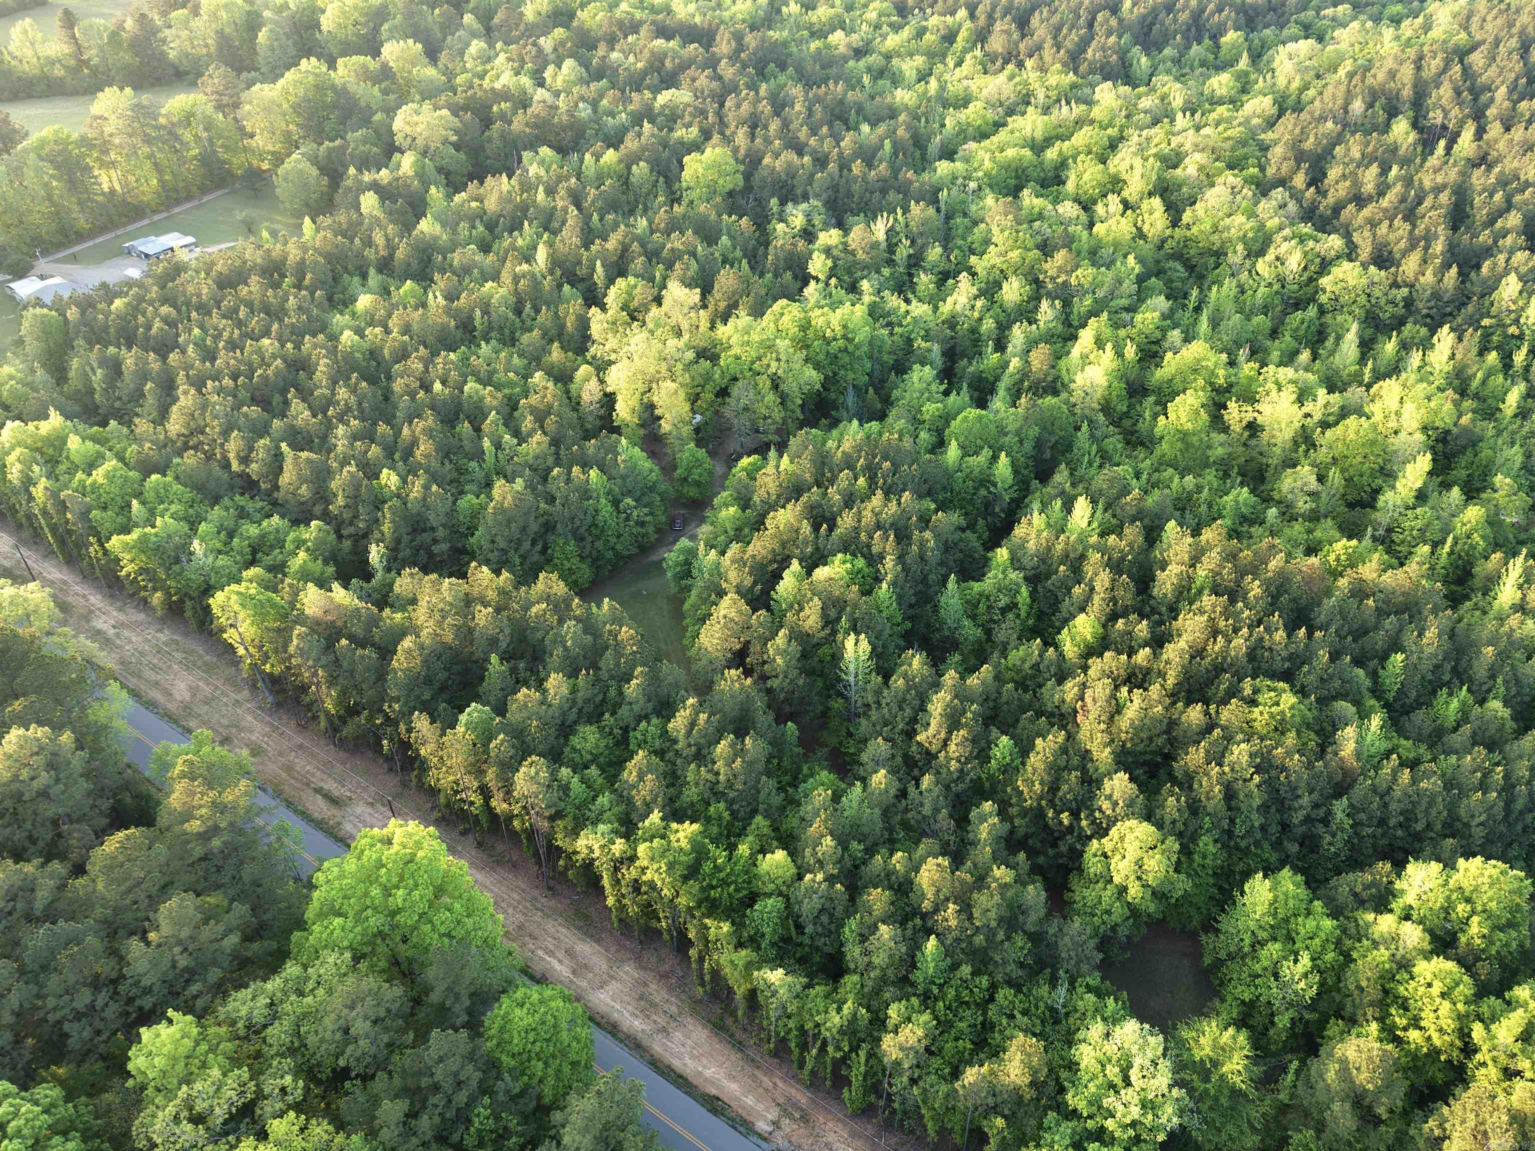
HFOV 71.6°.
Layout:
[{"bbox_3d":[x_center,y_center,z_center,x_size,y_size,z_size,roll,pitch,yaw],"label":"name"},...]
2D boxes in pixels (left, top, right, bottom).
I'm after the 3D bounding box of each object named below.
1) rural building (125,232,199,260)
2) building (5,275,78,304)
[{"bbox_3d":[-171.955,-93.203,301.476,12.700,3.800,15.500,25,44,29],"label":"rural building"},{"bbox_3d":[-188.702,-74.730,277.161,16.700,4.200,12.000,25,44,29],"label":"building"}]

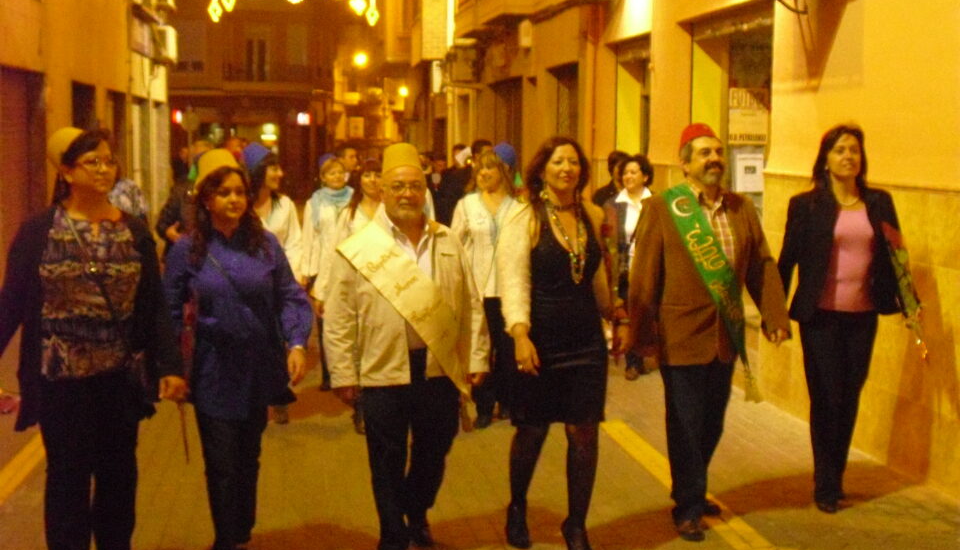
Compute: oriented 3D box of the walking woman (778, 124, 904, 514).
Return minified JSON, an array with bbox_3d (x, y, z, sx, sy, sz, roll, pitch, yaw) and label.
[{"bbox_3d":[1.647,0.192,6.678,0.500,1.733,0.400,0,5,0],"label":"walking woman"}]

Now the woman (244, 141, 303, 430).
[{"bbox_3d":[-1.297,0.041,8.926,0.480,1.685,0.420,-1,5,-16],"label":"woman"}]

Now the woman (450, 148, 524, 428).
[{"bbox_3d":[0.051,0.059,8.867,0.500,1.674,0.420,0,5,-3],"label":"woman"}]

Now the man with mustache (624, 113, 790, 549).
[{"bbox_3d":[0.988,0.228,6.465,0.610,1.772,0.520,-1,5,-11],"label":"man with mustache"}]

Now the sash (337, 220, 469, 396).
[{"bbox_3d":[-0.307,0.133,5.821,0.490,0.685,0.300,-1,5,-11],"label":"sash"}]

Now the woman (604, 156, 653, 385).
[{"bbox_3d":[1.127,-0.065,10.721,0.460,1.623,0.400,0,5,0],"label":"woman"}]

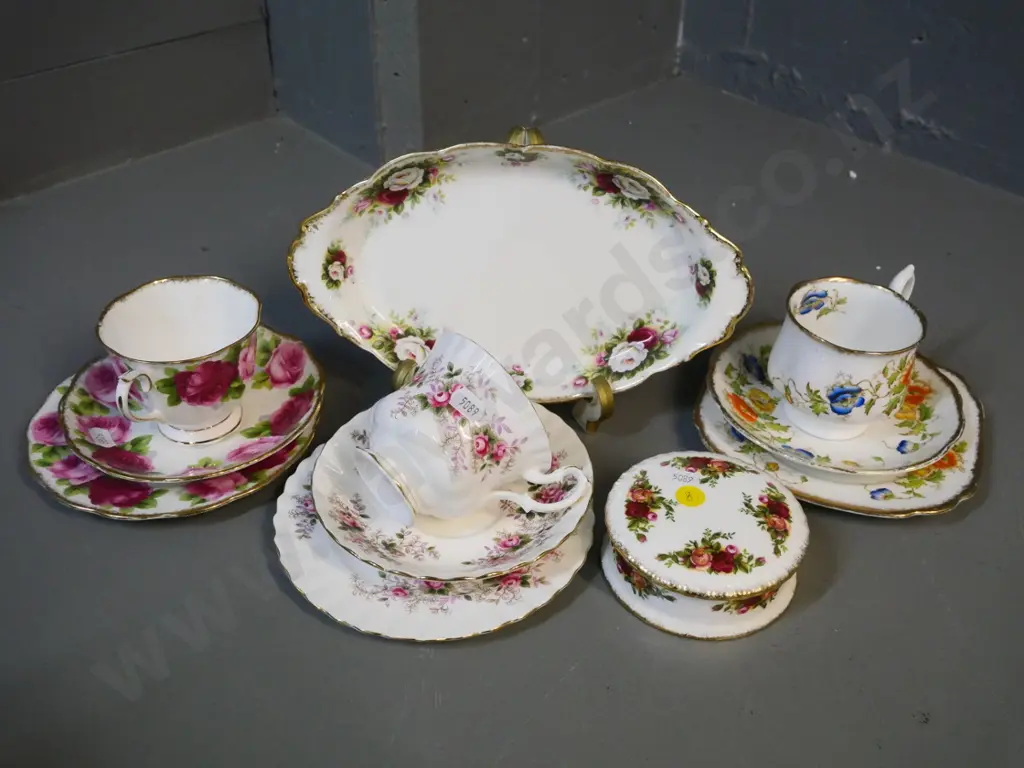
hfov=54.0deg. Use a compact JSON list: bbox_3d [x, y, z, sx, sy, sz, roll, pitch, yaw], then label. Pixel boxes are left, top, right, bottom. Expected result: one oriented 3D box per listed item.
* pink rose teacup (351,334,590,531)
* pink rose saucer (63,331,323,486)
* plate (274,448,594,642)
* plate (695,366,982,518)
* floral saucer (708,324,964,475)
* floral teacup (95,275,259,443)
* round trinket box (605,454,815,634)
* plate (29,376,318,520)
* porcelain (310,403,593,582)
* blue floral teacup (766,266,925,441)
[{"bbox_3d":[-0.028,0.036,0.482,0.070,0.086,0.106,-38,70,-23],"label":"pink rose teacup"},{"bbox_3d":[-0.176,0.014,0.564,0.141,0.025,0.141,0,38,0],"label":"pink rose saucer"},{"bbox_3d":[-0.038,0.070,0.509,0.160,0.020,0.160,1,39,-1],"label":"plate"},{"bbox_3d":[0.186,0.022,0.575,0.155,0.018,0.155,16,41,19],"label":"plate"},{"bbox_3d":[0.182,0.012,0.577,0.140,0.023,0.140,1,38,-1],"label":"floral saucer"},{"bbox_3d":[-0.177,-0.004,0.541,0.082,0.070,0.095,21,43,24],"label":"floral teacup"},{"bbox_3d":[0.093,0.077,0.488,0.096,0.037,0.096,0,38,0],"label":"round trinket box"},{"bbox_3d":[-0.184,0.025,0.562,0.154,0.020,0.154,1,39,-1],"label":"plate"},{"bbox_3d":[-0.029,0.054,0.512,0.141,0.025,0.141,1,39,-1],"label":"porcelain"},{"bbox_3d":[0.190,-0.017,0.559,0.072,0.071,0.100,31,48,33],"label":"blue floral teacup"}]

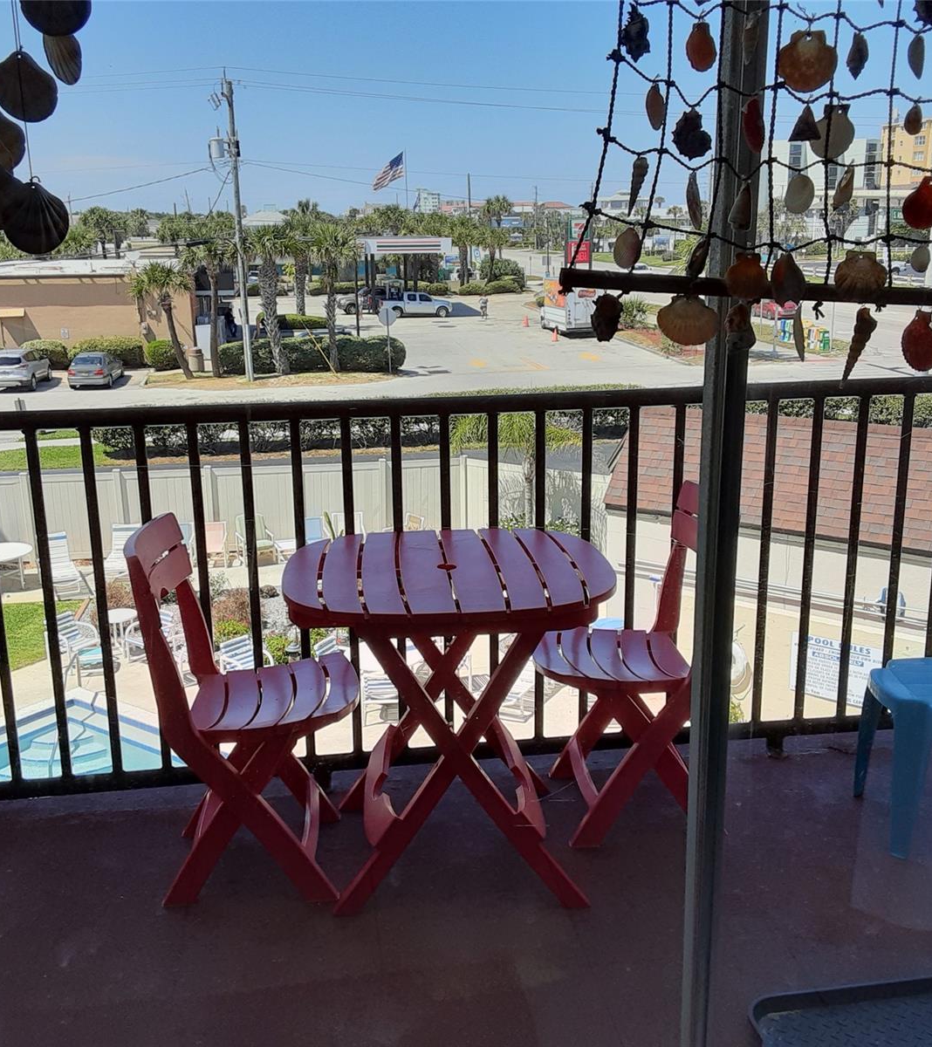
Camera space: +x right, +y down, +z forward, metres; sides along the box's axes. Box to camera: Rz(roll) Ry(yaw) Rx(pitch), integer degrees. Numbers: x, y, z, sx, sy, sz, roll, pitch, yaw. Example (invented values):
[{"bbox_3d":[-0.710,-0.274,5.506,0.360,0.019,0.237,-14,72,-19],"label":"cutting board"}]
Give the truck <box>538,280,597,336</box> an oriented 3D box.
[{"bbox_3d":[6.178,-12.697,63.518,2.250,2.950,6.100,-4,16,-10],"label":"truck"}]

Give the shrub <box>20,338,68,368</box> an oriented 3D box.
[{"bbox_3d":[-19.843,-7.982,51.257,2.200,1.250,1.550,-3,16,-6],"label":"shrub"}]

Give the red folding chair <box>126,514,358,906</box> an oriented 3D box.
[{"bbox_3d":[-0.482,0.409,2.525,0.475,0.845,0.370,-3,15,-6],"label":"red folding chair"}]

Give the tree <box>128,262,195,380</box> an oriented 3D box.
[{"bbox_3d":[-12.664,-8.420,45.318,2.750,5.000,2.650,-1,15,0],"label":"tree"}]

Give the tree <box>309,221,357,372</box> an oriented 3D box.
[{"bbox_3d":[-5.840,-9.973,47.985,2.100,6.450,2.100,-3,16,-6],"label":"tree"}]

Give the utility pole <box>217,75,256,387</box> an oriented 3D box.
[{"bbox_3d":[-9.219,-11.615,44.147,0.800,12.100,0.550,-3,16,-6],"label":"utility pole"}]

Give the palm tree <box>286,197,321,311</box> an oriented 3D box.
[{"bbox_3d":[-10.428,-16.643,69.876,2.200,7.500,2.200,-3,16,-6],"label":"palm tree"}]

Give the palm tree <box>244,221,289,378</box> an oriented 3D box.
[{"bbox_3d":[-8.635,-9.695,47.240,2.050,6.450,2.050,-3,16,-6],"label":"palm tree"}]

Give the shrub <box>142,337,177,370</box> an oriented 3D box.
[{"bbox_3d":[-13.702,-7.679,49.440,1.600,1.300,1.400,-2,15,-3],"label":"shrub"}]

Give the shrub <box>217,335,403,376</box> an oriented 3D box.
[{"bbox_3d":[-6.651,-7.434,47.926,8.100,1.360,2.000,0,15,5],"label":"shrub"}]

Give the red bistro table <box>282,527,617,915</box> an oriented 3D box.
[{"bbox_3d":[-0.044,0.450,2.572,0.730,0.725,0.650,-3,15,-6],"label":"red bistro table"}]

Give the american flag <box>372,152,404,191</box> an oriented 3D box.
[{"bbox_3d":[-8.043,-36.279,112.315,3.400,4.200,0.800,-2,16,-4],"label":"american flag"}]

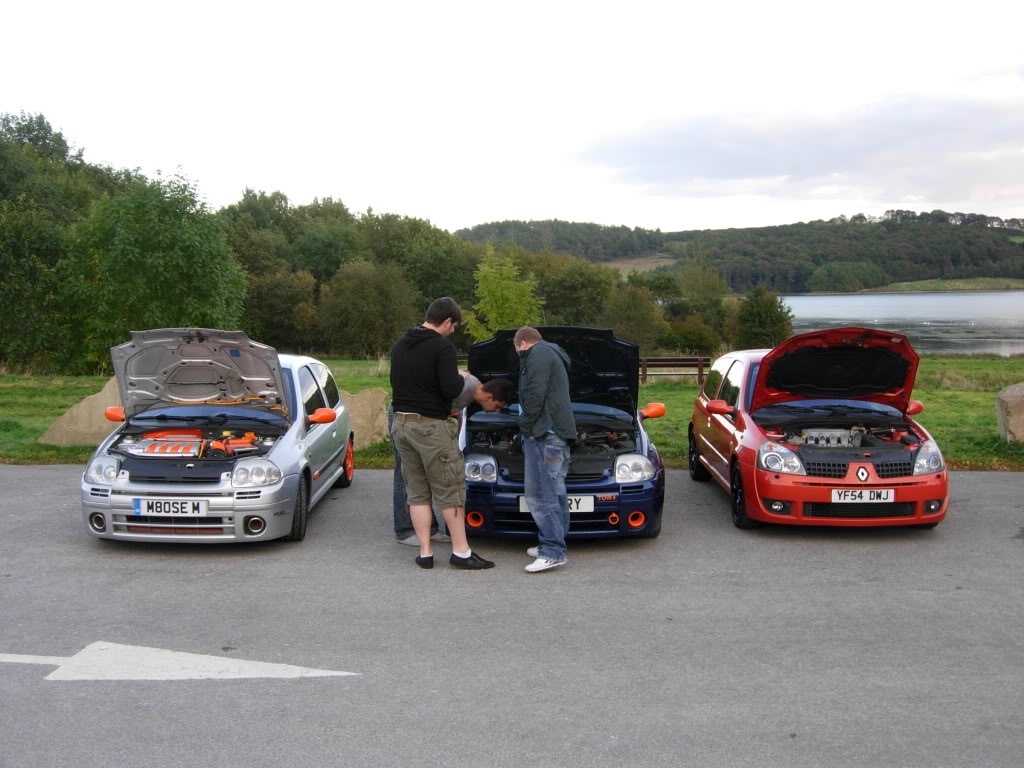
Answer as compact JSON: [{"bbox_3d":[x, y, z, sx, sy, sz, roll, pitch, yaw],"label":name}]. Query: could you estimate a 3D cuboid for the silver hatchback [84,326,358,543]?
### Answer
[{"bbox_3d":[-2.395,0.341,9.261,1.750,1.600,3.800,0,4,-1],"label":"silver hatchback"}]

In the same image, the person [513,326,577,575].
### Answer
[{"bbox_3d":[0.232,0.426,7.335,0.380,1.640,0.480,1,4,20],"label":"person"}]

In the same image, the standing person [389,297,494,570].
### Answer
[{"bbox_3d":[-0.472,0.331,7.294,0.560,1.840,0.460,3,5,40],"label":"standing person"}]

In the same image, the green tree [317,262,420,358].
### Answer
[{"bbox_3d":[-5.714,-3.029,43.000,4.199,3.917,3.989,0,4,0],"label":"green tree"}]

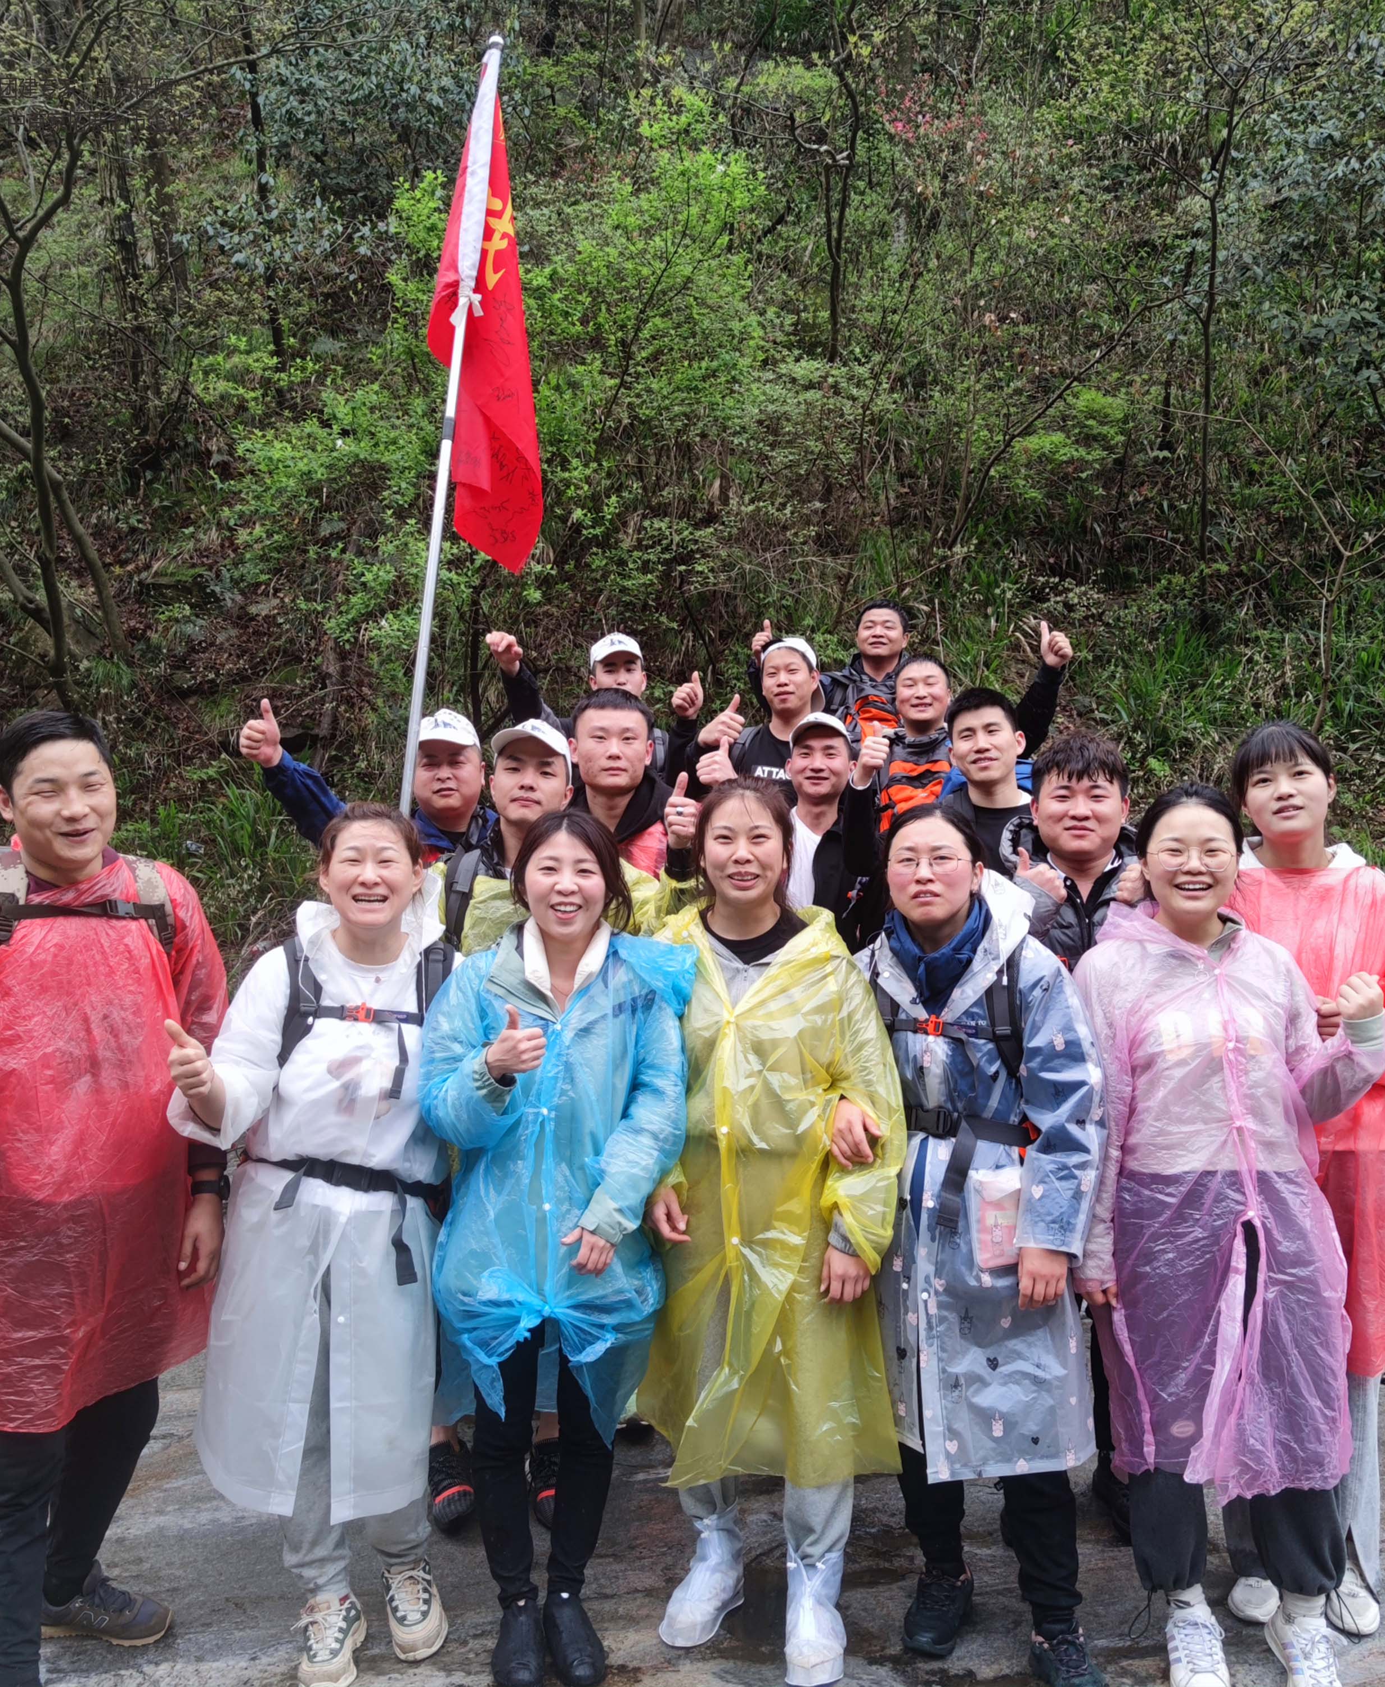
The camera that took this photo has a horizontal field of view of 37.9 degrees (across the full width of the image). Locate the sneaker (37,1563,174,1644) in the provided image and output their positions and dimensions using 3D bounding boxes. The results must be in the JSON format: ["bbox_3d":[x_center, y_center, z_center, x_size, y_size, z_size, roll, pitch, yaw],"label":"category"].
[{"bbox_3d":[-1.085,1.415,3.720,0.280,0.120,0.105,1,2,23],"label":"sneaker"}]

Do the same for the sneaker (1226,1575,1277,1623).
[{"bbox_3d":[1.064,1.375,3.840,0.100,0.110,0.260,1,5,10],"label":"sneaker"}]

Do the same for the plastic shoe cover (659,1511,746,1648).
[{"bbox_3d":[0.021,1.343,3.780,0.110,0.190,0.280,4,9,28],"label":"plastic shoe cover"}]

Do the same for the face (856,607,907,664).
[{"bbox_3d":[0.642,-0.708,6.850,0.170,0.195,0.140,1,5,14],"label":"face"}]

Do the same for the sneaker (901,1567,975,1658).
[{"bbox_3d":[0.468,1.420,3.760,0.100,0.120,0.255,1,2,19],"label":"sneaker"}]

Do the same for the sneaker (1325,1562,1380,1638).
[{"bbox_3d":[1.285,1.433,3.930,0.100,0.110,0.250,1,8,10],"label":"sneaker"}]

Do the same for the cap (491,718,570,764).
[{"bbox_3d":[-0.353,-0.222,4.400,0.175,0.130,0.250,3,2,0],"label":"cap"}]

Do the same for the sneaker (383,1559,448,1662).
[{"bbox_3d":[-0.513,1.387,3.720,0.100,0.115,0.265,-3,8,-19],"label":"sneaker"}]

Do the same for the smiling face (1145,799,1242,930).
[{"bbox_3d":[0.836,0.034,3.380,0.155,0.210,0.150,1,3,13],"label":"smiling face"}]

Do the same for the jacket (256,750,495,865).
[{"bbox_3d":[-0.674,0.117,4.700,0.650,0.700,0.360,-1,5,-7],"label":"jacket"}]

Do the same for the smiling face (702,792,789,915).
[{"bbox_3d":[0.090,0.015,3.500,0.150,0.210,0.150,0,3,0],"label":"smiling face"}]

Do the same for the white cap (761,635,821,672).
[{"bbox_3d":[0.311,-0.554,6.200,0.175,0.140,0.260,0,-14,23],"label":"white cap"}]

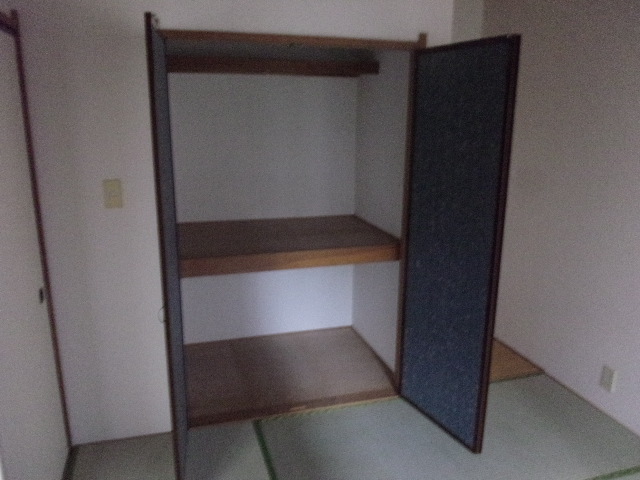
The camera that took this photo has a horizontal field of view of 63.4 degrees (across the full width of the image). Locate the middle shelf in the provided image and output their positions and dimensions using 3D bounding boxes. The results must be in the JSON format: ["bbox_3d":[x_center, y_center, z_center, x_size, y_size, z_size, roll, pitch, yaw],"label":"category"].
[{"bbox_3d":[-0.226,0.005,2.906,1.164,0.088,0.840,-3,14,-16],"label":"middle shelf"}]

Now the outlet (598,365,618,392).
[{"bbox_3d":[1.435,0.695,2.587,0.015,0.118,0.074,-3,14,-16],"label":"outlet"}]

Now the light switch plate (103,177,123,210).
[{"bbox_3d":[-0.859,-0.190,2.148,0.071,0.120,0.015,-3,14,-16],"label":"light switch plate"}]

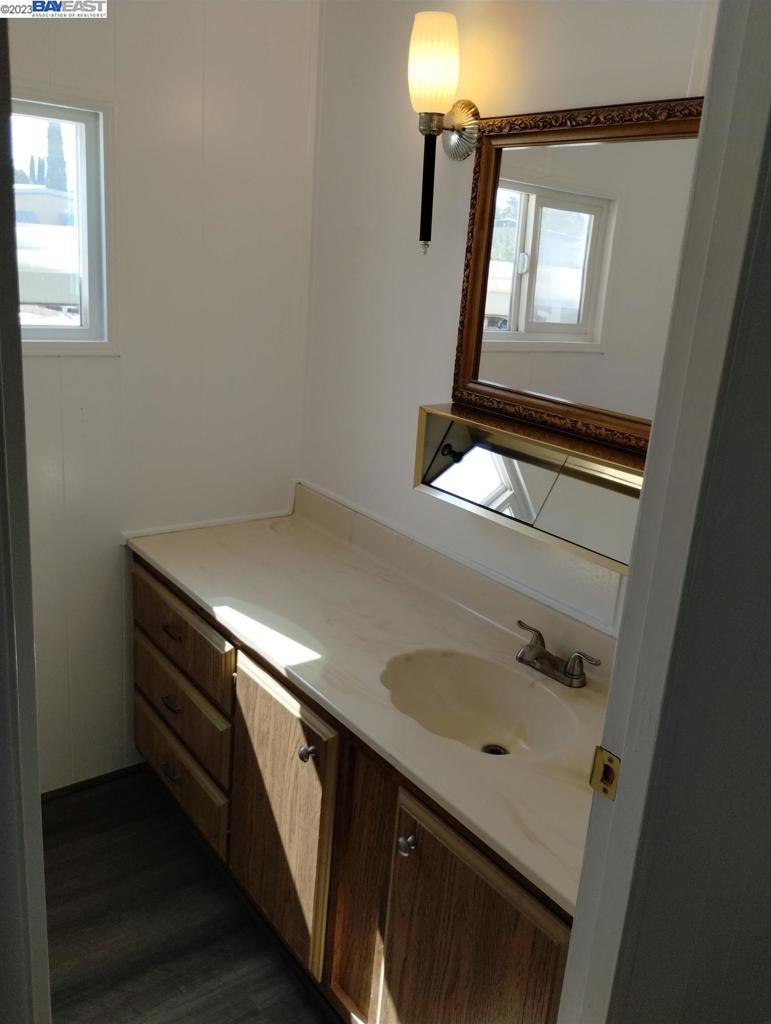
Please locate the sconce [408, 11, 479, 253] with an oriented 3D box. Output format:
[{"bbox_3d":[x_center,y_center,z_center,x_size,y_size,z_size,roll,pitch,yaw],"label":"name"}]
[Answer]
[{"bbox_3d":[0.114,-0.823,1.830,0.158,0.490,0.130,-8,21,-36],"label":"sconce"}]

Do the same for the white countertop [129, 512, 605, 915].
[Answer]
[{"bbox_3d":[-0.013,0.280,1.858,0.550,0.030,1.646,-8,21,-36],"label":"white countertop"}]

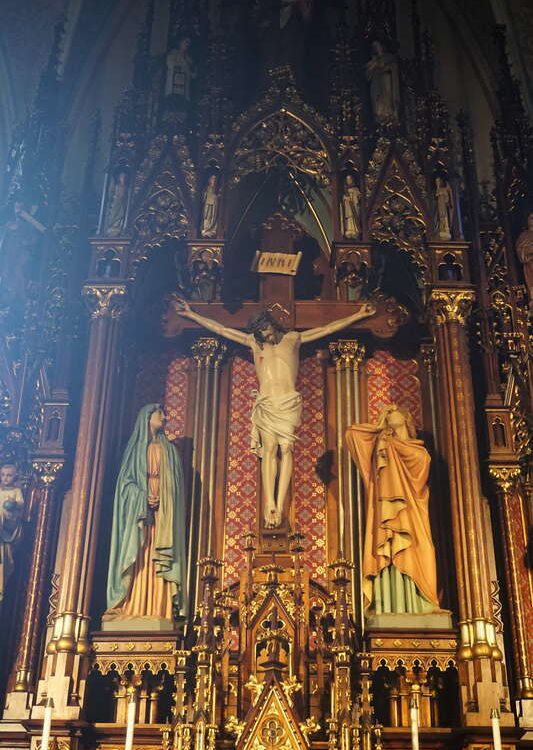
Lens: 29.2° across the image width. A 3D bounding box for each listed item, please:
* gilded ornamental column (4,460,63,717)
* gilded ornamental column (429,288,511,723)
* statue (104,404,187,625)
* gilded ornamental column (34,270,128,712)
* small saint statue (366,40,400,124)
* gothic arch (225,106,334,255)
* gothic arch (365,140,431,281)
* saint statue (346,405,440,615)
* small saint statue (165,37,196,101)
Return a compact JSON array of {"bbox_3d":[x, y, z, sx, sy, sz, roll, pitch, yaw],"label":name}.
[{"bbox_3d":[-1.542,1.418,6.883,0.205,1.769,0.205,1,-29,0],"label":"gilded ornamental column"},{"bbox_3d":[1.490,0.828,7.613,0.350,3.380,0.320,1,-30,0],"label":"gilded ornamental column"},{"bbox_3d":[-0.871,1.003,7.490,0.520,1.660,0.420,11,-31,-17],"label":"statue"},{"bbox_3d":[-1.349,0.777,7.615,0.350,3.380,0.320,1,-30,0],"label":"gilded ornamental column"},{"bbox_3d":[1.116,-2.797,9.749,0.320,1.141,0.280,-5,-30,10],"label":"small saint statue"},{"bbox_3d":[0.118,-1.747,9.080,0.920,1.550,0.350,1,-30,0],"label":"gothic arch"},{"bbox_3d":[1.127,-1.455,8.922,0.520,1.450,0.250,1,-30,0],"label":"gothic arch"},{"bbox_3d":[0.898,0.929,7.237,0.650,1.612,0.460,-3,-30,7],"label":"saint statue"},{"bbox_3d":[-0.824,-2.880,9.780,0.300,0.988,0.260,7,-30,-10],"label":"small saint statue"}]

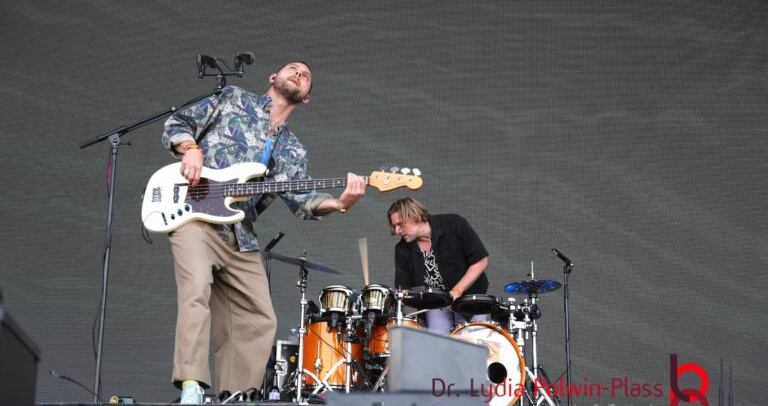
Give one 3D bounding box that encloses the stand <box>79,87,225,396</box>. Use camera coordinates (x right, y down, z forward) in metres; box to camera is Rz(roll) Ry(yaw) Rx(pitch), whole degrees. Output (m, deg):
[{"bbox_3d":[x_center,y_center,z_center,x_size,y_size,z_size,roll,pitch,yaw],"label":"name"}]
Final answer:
[{"bbox_3d":[-0.936,0.154,7.100,0.660,1.380,0.360,2,-8,-10],"label":"stand"}]

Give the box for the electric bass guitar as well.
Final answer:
[{"bbox_3d":[-0.425,-0.055,7.230,1.175,0.345,0.075,-4,-37,3],"label":"electric bass guitar"}]

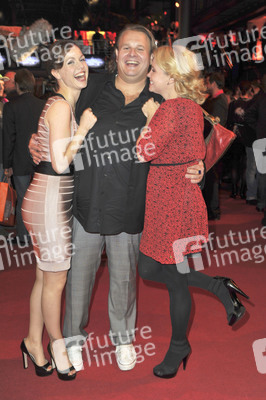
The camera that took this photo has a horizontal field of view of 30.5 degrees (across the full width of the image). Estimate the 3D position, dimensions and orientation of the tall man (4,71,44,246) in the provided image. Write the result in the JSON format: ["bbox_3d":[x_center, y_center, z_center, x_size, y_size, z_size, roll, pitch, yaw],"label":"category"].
[{"bbox_3d":[-1.110,-0.435,5.109,0.510,1.800,0.320,-5,12,-25],"label":"tall man"}]

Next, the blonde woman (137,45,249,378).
[{"bbox_3d":[0.320,0.096,2.563,0.610,1.710,0.460,-1,11,-5],"label":"blonde woman"}]

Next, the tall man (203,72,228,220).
[{"bbox_3d":[1.020,-0.642,6.138,0.340,1.820,0.500,5,12,25],"label":"tall man"}]

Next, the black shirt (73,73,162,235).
[{"bbox_3d":[-0.070,-0.222,2.604,0.620,0.820,0.360,0,11,-2],"label":"black shirt"}]

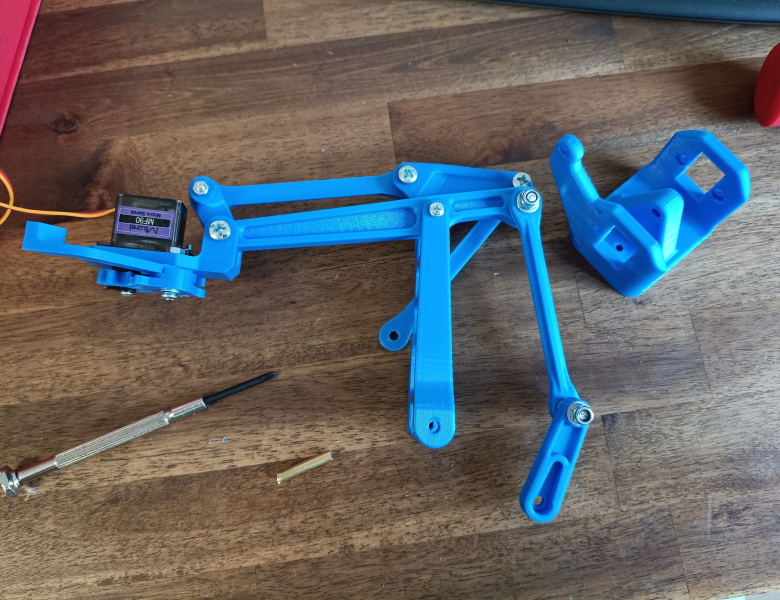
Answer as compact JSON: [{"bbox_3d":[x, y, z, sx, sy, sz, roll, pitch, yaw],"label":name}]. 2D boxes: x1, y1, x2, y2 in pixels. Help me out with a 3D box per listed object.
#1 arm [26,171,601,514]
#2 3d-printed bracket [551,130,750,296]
[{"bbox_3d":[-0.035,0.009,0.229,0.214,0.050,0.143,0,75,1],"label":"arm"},{"bbox_3d":[0.100,-0.044,0.237,0.051,0.054,0.062,-39,77,-9],"label":"3d-printed bracket"}]

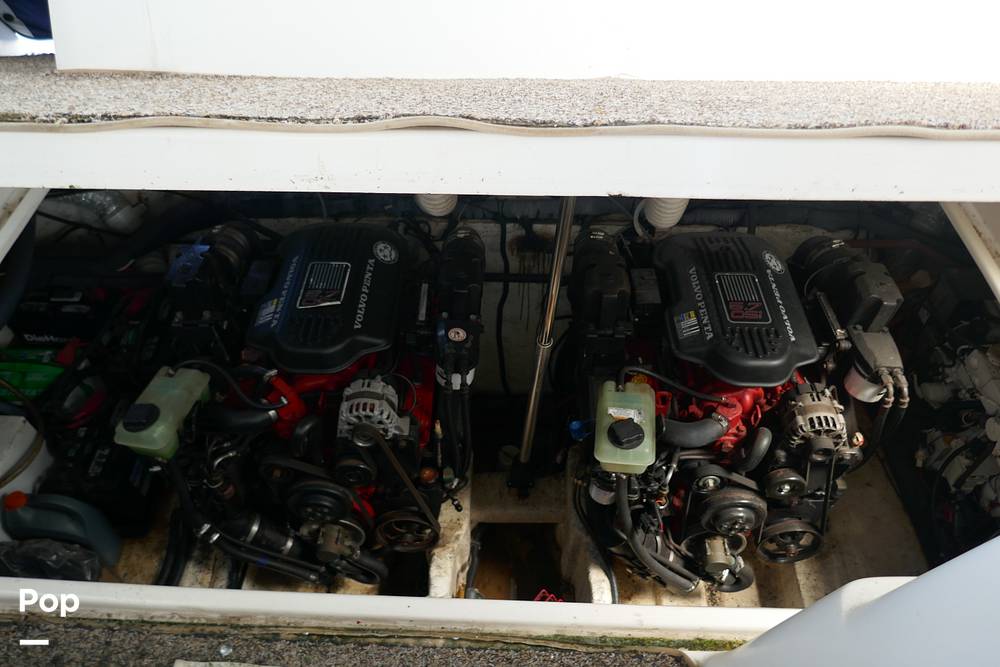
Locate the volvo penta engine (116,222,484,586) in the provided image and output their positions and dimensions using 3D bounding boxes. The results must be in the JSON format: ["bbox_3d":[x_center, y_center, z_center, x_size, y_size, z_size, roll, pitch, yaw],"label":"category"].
[{"bbox_3d":[-0.427,0.180,1.825,0.795,0.752,0.757,2,46,0],"label":"volvo penta engine"}]

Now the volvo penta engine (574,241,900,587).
[{"bbox_3d":[0.567,0.207,1.833,0.805,0.752,0.757,2,46,0],"label":"volvo penta engine"}]

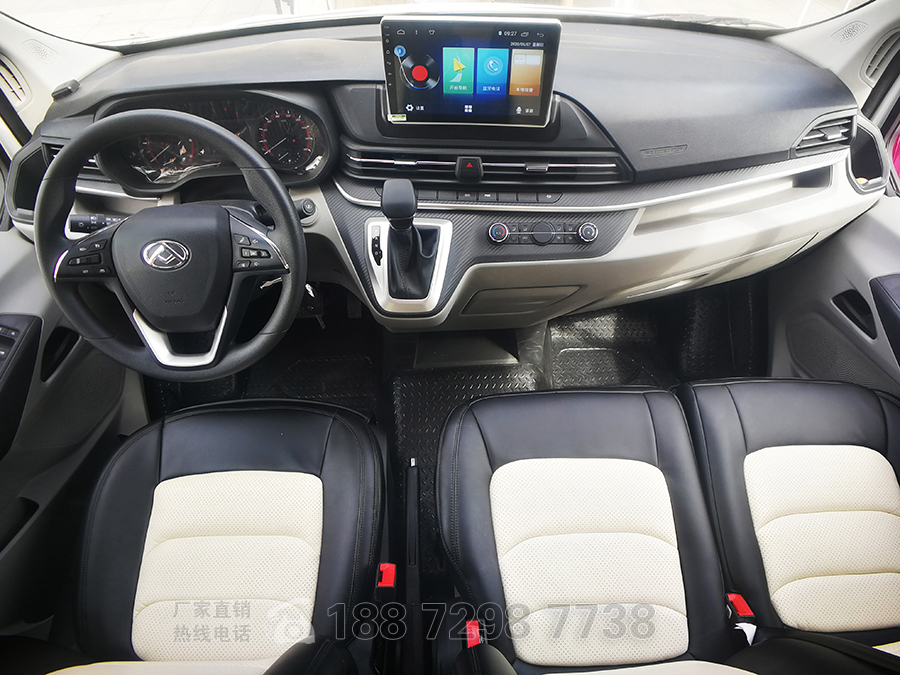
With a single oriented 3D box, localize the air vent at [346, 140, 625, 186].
[{"bbox_3d":[0.064,-0.297,1.198,0.465,0.073,0.055,2,41,3],"label":"air vent"}]

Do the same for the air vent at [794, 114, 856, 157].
[{"bbox_3d":[0.641,-0.343,1.198,0.105,0.070,0.045,-11,37,-8],"label":"air vent"}]

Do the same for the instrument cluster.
[{"bbox_3d":[-0.388,-0.332,1.188,0.335,0.140,0.080,-1,31,0],"label":"instrument cluster"}]

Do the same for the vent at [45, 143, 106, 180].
[{"bbox_3d":[-0.639,-0.300,1.198,0.105,0.070,0.045,6,36,6],"label":"vent"}]

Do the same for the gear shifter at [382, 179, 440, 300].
[{"bbox_3d":[-0.065,-0.160,1.156,0.085,0.230,0.125,-1,41,0],"label":"gear shifter"}]

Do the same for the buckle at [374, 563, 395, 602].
[{"bbox_3d":[-0.107,0.409,1.162,0.030,0.075,0.042,-1,61,0],"label":"buckle"}]

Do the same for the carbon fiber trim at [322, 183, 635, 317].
[{"bbox_3d":[0.050,-0.162,1.233,0.515,0.225,0.080,1,21,2],"label":"carbon fiber trim"}]

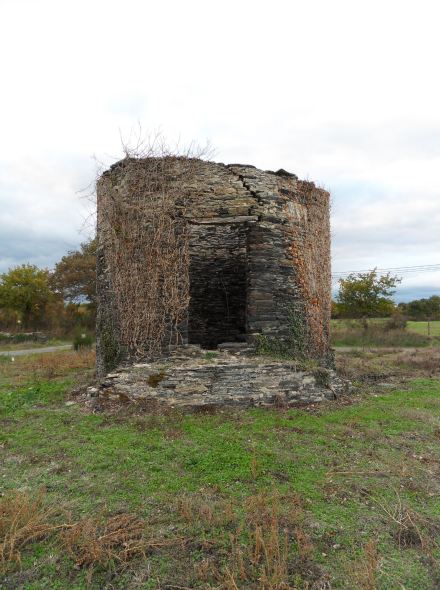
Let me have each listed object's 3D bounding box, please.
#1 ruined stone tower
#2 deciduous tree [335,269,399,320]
[{"bbox_3d":[-0.150,-0.260,9.900,5.450,4.300,5.450,0,-2,-4],"label":"ruined stone tower"},{"bbox_3d":[18.000,-0.200,49.500,7.700,6.100,7.300,-1,-2,20],"label":"deciduous tree"}]

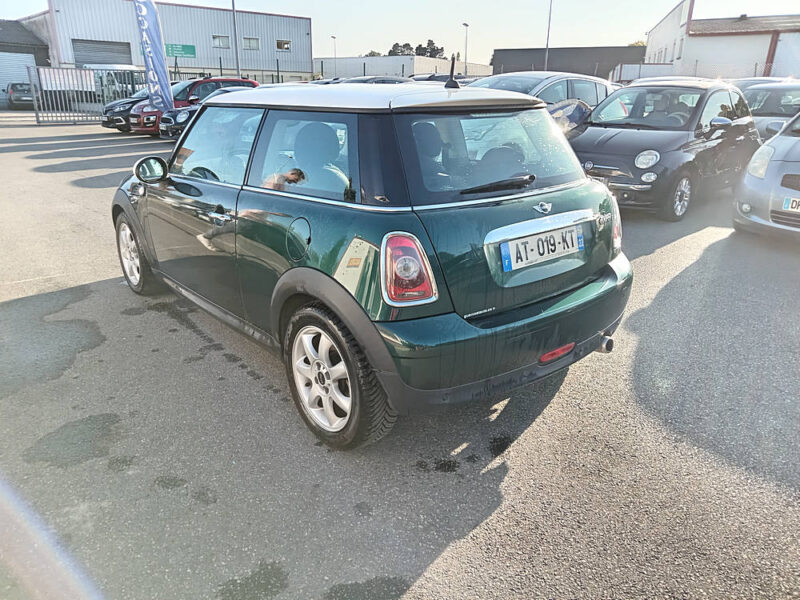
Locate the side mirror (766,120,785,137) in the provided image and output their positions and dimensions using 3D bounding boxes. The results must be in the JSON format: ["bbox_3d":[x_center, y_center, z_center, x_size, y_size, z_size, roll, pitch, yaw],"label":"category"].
[{"bbox_3d":[4.088,-1.898,6.322,0.140,0.165,0.210,-18,26,-39],"label":"side mirror"}]

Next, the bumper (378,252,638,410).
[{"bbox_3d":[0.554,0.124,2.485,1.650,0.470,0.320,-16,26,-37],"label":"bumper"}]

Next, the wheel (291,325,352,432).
[{"bbox_3d":[-0.258,0.298,2.381,0.190,0.450,0.450,-16,26,-37],"label":"wheel"}]

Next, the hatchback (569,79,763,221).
[{"bbox_3d":[3.350,-1.995,7.368,3.550,1.490,1.630,-17,26,-39],"label":"hatchback"}]

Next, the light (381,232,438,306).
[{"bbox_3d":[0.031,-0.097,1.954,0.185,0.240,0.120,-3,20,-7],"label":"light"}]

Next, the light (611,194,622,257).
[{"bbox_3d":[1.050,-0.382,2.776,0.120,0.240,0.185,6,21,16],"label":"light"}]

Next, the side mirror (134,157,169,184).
[{"bbox_3d":[-1.390,-0.729,3.212,0.190,0.150,0.140,-16,26,-37],"label":"side mirror"}]

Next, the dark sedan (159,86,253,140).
[{"bbox_3d":[-4.879,-5.153,16.157,3.720,1.420,1.680,-18,27,-40],"label":"dark sedan"}]

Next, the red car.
[{"bbox_3d":[-6.269,-5.953,18.022,4.100,1.640,1.740,-16,25,-36],"label":"red car"}]

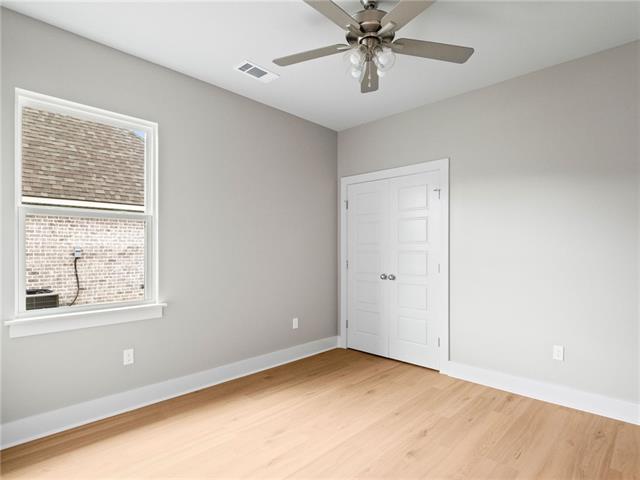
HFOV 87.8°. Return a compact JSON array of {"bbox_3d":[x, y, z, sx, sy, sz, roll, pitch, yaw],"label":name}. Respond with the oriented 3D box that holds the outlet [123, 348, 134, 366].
[{"bbox_3d":[-1.488,0.908,2.585,0.072,0.116,0.009,1,-1,-45],"label":"outlet"}]

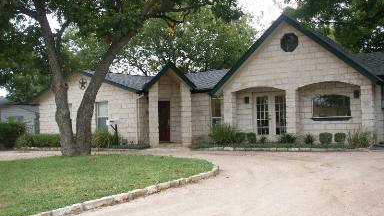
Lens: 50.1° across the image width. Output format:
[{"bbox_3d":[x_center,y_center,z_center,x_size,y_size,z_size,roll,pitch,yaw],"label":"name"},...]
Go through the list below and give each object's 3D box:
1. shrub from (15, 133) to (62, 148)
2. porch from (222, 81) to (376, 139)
[{"bbox_3d":[-8.026,1.711,21.600,2.400,0.780,1.000,-1,-1,0],"label":"shrub"},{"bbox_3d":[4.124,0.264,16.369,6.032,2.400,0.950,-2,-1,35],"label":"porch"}]

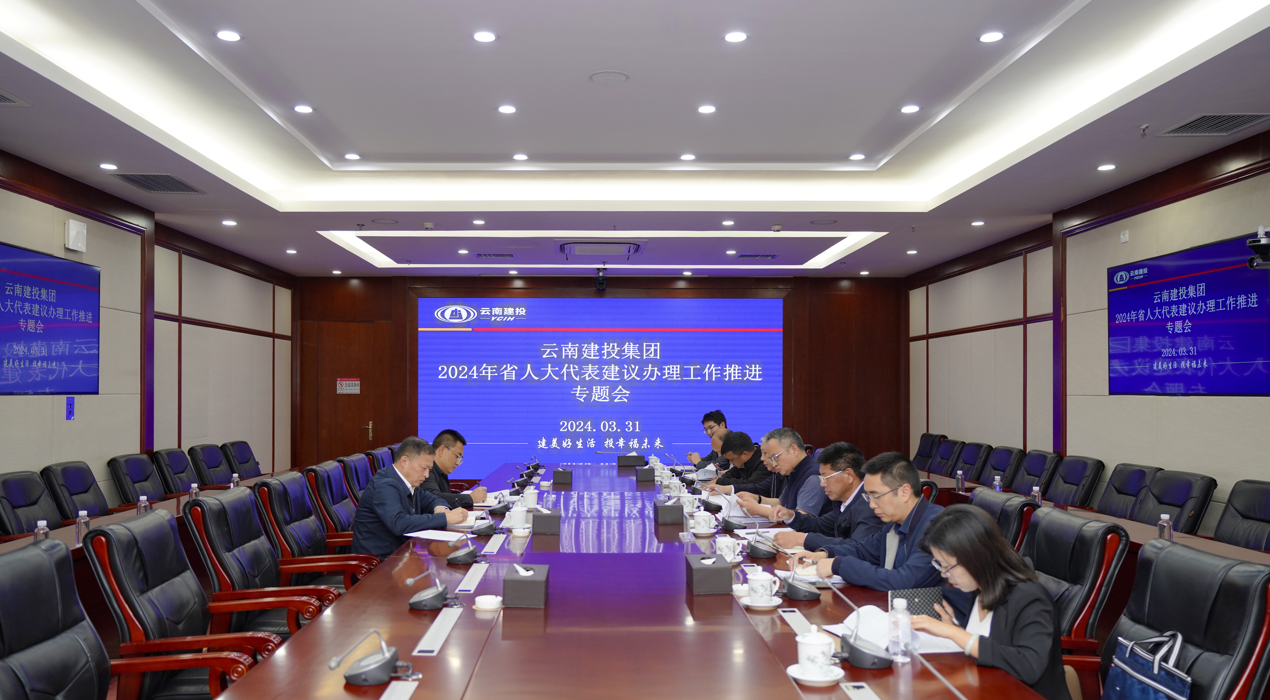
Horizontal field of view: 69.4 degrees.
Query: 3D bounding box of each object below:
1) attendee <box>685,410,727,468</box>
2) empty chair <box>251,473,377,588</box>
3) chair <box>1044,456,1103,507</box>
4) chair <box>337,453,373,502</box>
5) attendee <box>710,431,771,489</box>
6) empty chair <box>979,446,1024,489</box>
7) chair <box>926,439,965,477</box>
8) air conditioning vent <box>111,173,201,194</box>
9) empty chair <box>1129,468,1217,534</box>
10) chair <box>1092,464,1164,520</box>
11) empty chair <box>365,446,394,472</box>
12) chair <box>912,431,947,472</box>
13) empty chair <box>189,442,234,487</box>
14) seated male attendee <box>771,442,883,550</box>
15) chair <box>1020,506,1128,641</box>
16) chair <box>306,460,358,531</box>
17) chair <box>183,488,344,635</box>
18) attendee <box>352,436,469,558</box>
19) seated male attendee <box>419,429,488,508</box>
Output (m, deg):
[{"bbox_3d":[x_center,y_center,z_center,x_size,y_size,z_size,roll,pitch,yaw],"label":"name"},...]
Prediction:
[{"bbox_3d":[0.749,1.211,8.150,0.680,1.330,0.530,0,-2,-6],"label":"attendee"},{"bbox_3d":[-1.684,1.220,5.144,0.660,1.060,0.640,0,-2,-4],"label":"empty chair"},{"bbox_3d":[2.997,1.317,6.709,0.620,1.000,0.610,0,-2,-4],"label":"chair"},{"bbox_3d":[-1.649,1.271,6.360,0.680,1.060,0.610,0,-2,-1],"label":"chair"},{"bbox_3d":[0.823,1.210,6.750,0.680,1.220,0.550,0,-2,-1],"label":"attendee"},{"bbox_3d":[2.948,1.363,7.785,0.620,1.000,0.610,0,-2,-4],"label":"empty chair"},{"bbox_3d":[2.885,1.421,9.154,0.620,1.000,0.610,0,-2,-4],"label":"chair"},{"bbox_3d":[-3.572,-1.252,6.850,0.460,0.040,0.670,0,-2,0],"label":"air conditioning vent"},{"bbox_3d":[2.987,1.263,5.447,0.620,1.000,0.610,0,-2,-1],"label":"empty chair"},{"bbox_3d":[3.168,1.293,6.200,0.650,1.000,0.590,0,-2,-5],"label":"chair"},{"bbox_3d":[-1.783,1.321,7.511,0.660,1.060,0.640,0,-2,-3],"label":"empty chair"},{"bbox_3d":[2.901,1.413,9.653,0.660,1.060,0.640,0,-2,-4],"label":"chair"},{"bbox_3d":[-3.791,1.401,8.600,0.650,1.000,0.590,0,-2,5],"label":"empty chair"},{"bbox_3d":[0.977,1.073,4.284,0.700,1.280,0.550,0,-2,-1],"label":"seated male attendee"},{"bbox_3d":[1.307,1.136,3.360,0.680,1.060,0.610,0,-2,-1],"label":"chair"},{"bbox_3d":[-1.617,1.238,5.640,0.680,1.060,0.610,0,-2,-1],"label":"chair"},{"bbox_3d":[-1.546,1.169,4.090,0.680,1.060,0.610,0,-2,-1],"label":"chair"},{"bbox_3d":[-1.198,1.094,4.800,0.700,1.270,0.550,0,-2,-1],"label":"attendee"},{"bbox_3d":[-1.319,1.158,6.142,0.720,1.270,0.550,0,-2,-1],"label":"seated male attendee"}]

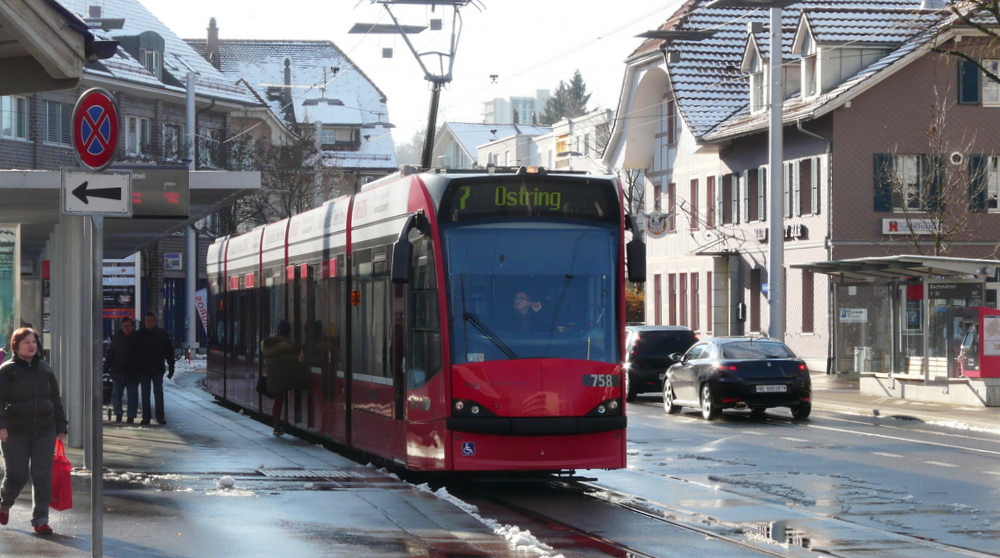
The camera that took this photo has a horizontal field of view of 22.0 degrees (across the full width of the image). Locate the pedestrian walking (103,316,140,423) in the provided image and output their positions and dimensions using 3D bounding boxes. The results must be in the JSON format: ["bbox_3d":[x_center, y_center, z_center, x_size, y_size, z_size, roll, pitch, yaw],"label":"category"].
[{"bbox_3d":[-5.940,1.426,40.400,0.600,1.670,0.400,0,-1,-6],"label":"pedestrian walking"}]

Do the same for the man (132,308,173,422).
[{"bbox_3d":[-5.402,1.392,40.200,0.620,1.770,0.400,0,-1,-6],"label":"man"}]

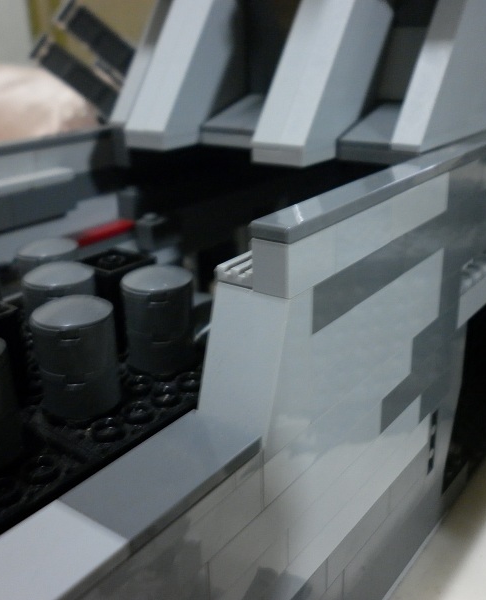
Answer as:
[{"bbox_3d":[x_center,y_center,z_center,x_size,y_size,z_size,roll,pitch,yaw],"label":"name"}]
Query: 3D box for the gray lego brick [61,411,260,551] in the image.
[{"bbox_3d":[-0.012,0.028,0.105,0.016,0.003,0.032,14,26,35],"label":"gray lego brick"}]

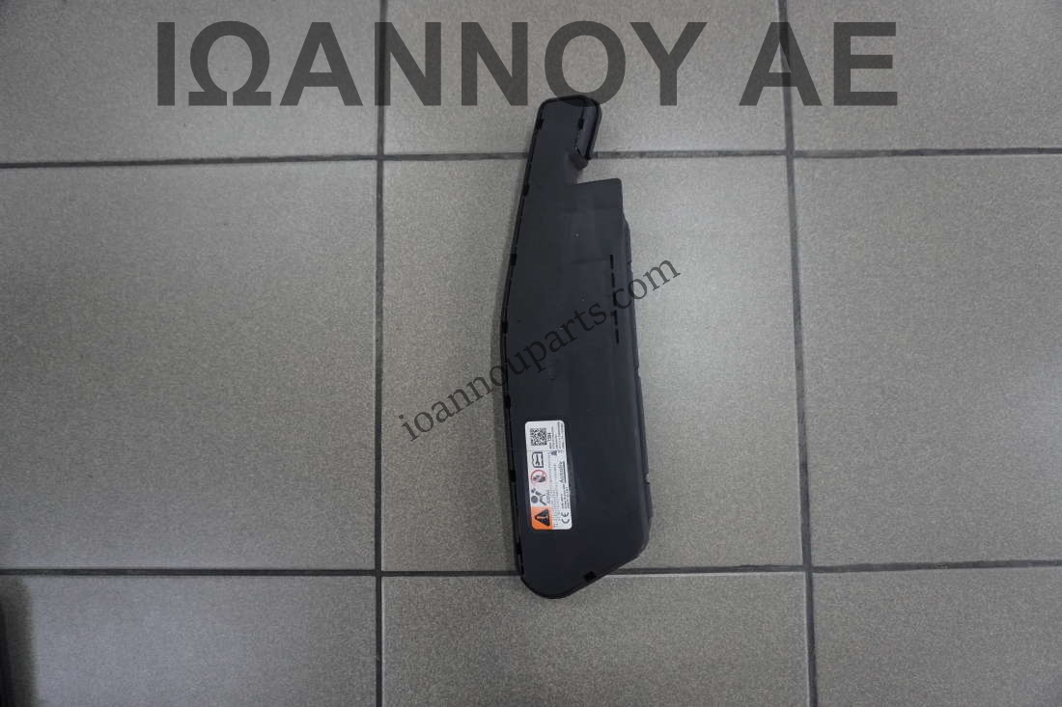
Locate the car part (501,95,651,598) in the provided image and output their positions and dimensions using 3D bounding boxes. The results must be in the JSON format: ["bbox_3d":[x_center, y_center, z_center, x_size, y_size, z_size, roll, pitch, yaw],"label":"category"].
[{"bbox_3d":[0.031,-0.010,0.553,0.106,0.042,0.388,-4,86,0],"label":"car part"}]

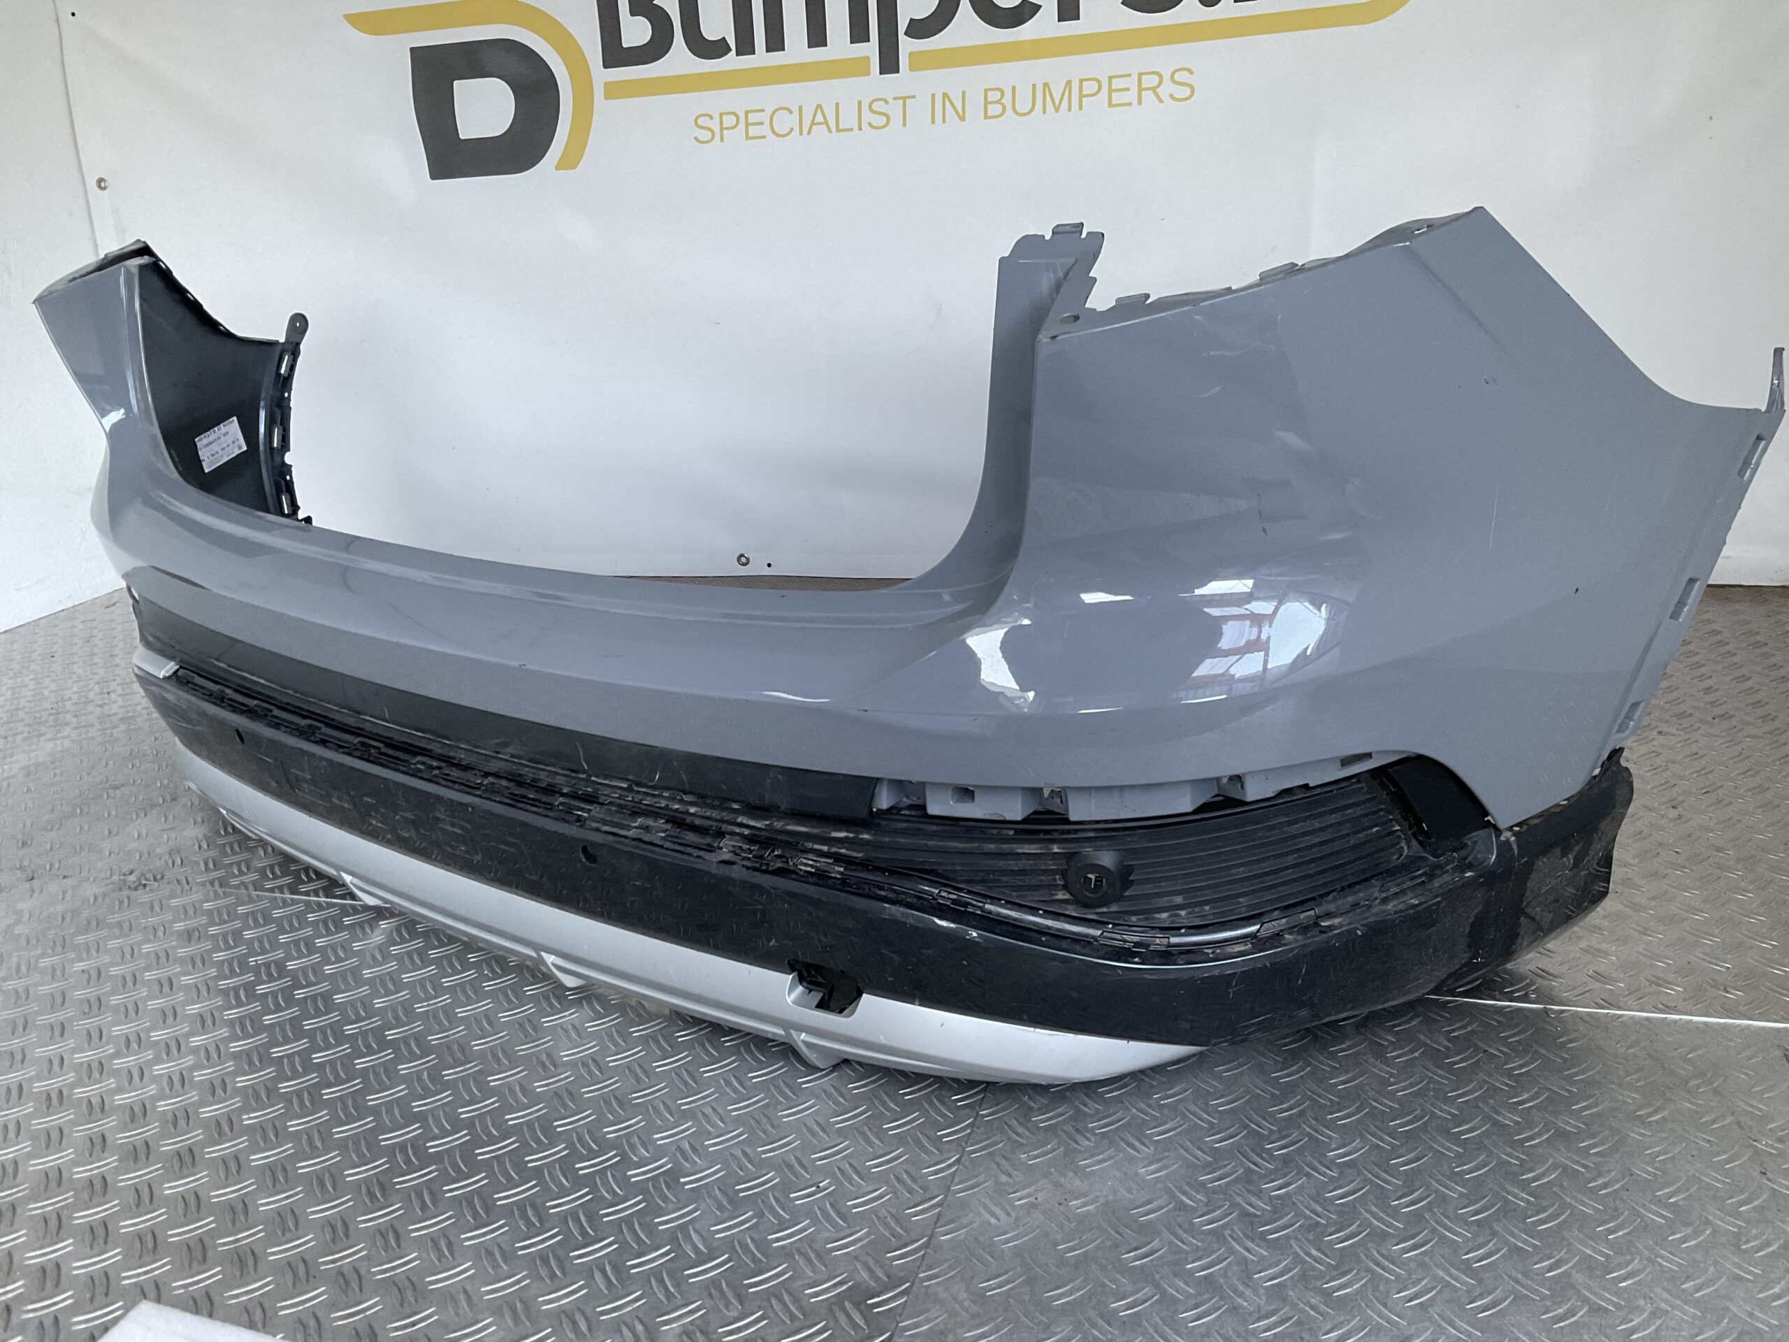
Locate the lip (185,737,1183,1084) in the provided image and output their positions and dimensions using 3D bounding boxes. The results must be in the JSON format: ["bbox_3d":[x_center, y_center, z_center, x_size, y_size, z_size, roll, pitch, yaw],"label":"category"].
[{"bbox_3d":[-0.355,0.179,1.355,1.364,0.083,0.148,11,25,36],"label":"lip"}]

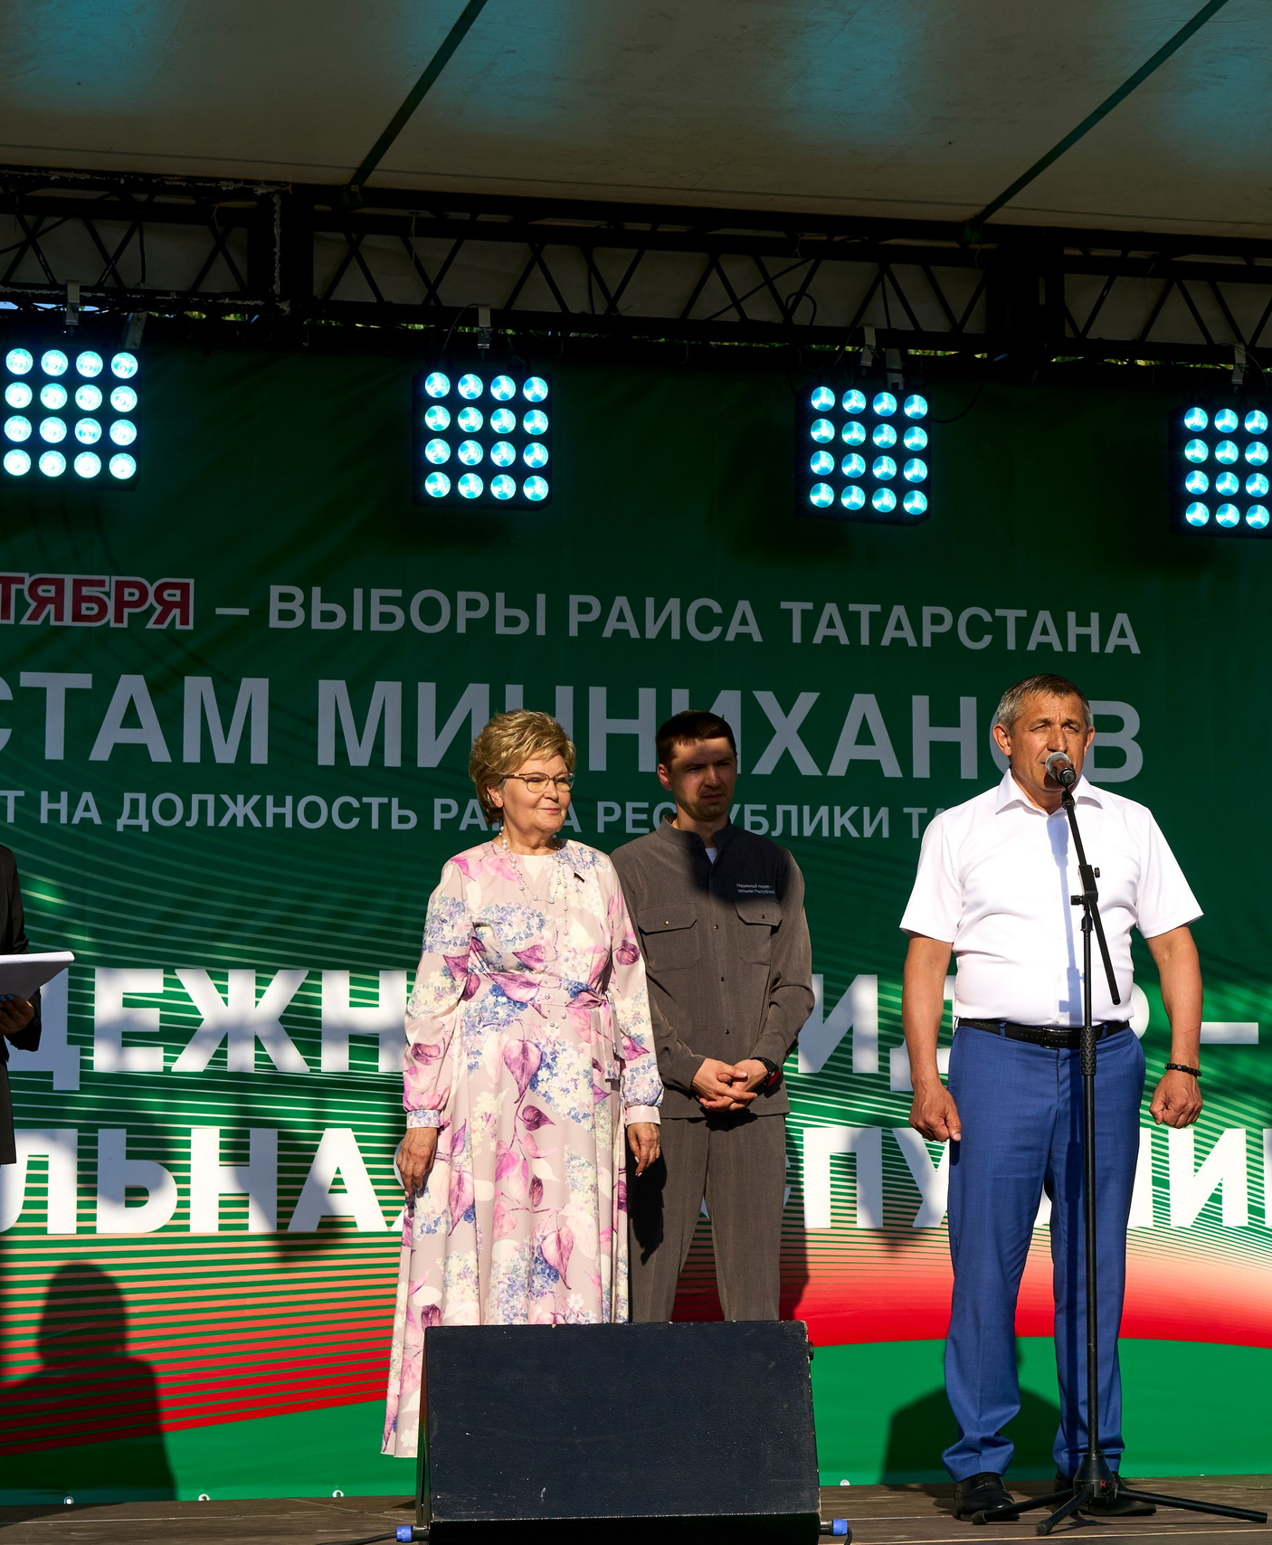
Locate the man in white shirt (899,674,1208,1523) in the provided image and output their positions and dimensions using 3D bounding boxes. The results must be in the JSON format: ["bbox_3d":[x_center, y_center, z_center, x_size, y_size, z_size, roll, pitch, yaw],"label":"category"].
[{"bbox_3d":[0.854,0.659,7.404,0.620,1.750,0.340,1,-7,-6],"label":"man in white shirt"}]

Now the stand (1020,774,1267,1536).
[{"bbox_3d":[0.936,0.735,6.948,0.570,1.470,0.570,0,-7,0],"label":"stand"}]

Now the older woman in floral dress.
[{"bbox_3d":[-0.227,0.695,7.479,0.590,1.670,0.410,2,-7,-16],"label":"older woman in floral dress"}]

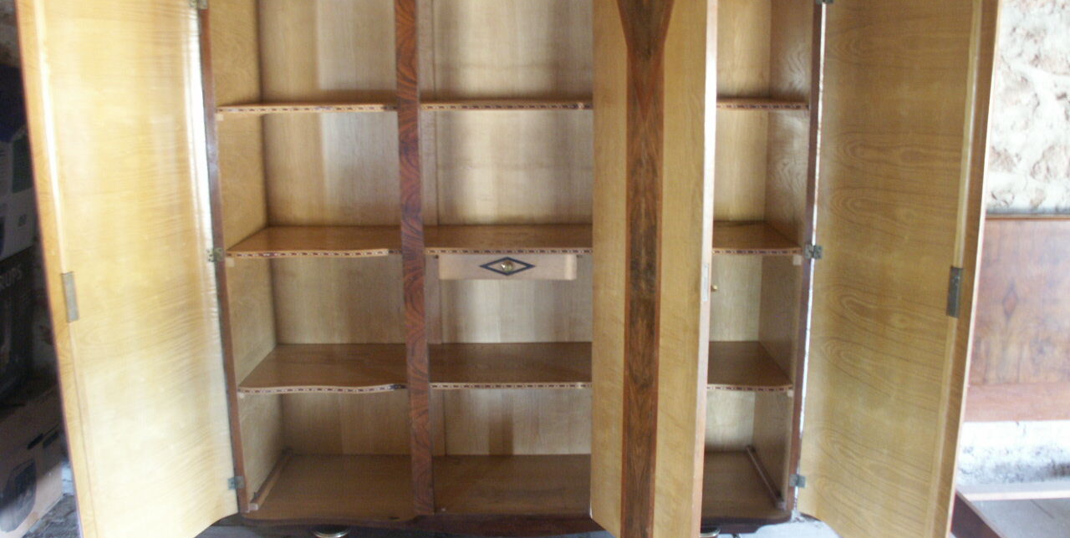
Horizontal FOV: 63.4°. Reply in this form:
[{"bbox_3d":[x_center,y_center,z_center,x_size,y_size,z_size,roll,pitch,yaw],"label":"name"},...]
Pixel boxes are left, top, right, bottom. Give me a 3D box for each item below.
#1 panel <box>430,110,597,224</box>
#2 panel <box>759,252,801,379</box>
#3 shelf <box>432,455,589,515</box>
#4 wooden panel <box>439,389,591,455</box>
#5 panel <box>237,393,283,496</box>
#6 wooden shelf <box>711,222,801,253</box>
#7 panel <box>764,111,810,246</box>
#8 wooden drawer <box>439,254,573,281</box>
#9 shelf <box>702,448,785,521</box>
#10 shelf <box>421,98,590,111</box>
[{"bbox_3d":[-0.070,-0.333,2.884,0.510,0.387,0.020,-1,12,0],"label":"panel"},{"bbox_3d":[0.777,0.105,2.735,0.025,0.397,0.411,0,13,0],"label":"panel"},{"bbox_3d":[-0.065,0.715,2.859,0.495,0.026,0.442,0,13,0],"label":"shelf"},{"bbox_3d":[-0.072,0.497,3.044,0.533,0.316,0.025,0,13,0],"label":"wooden panel"},{"bbox_3d":[-0.895,0.511,2.829,0.025,0.378,0.411,0,13,0],"label":"panel"},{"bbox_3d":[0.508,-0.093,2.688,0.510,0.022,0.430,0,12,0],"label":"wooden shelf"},{"bbox_3d":[0.777,-0.299,2.683,0.020,0.387,0.398,-1,12,0],"label":"panel"},{"bbox_3d":[-0.078,-0.042,2.690,0.405,0.082,0.350,0,12,0],"label":"wooden drawer"},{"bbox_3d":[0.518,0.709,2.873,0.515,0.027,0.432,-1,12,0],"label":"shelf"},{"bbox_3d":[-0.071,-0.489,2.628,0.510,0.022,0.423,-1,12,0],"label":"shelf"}]

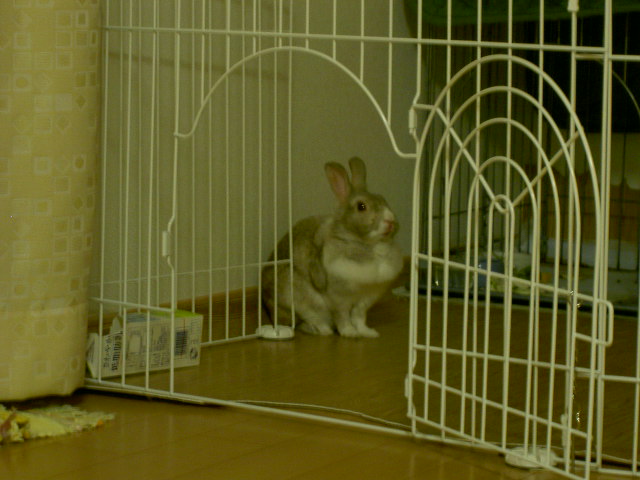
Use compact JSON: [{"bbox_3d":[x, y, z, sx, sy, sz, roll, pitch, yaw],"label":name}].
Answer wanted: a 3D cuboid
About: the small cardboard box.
[{"bbox_3d":[-0.270,0.147,3.049,0.200,0.070,0.069,-5,9,-37],"label":"small cardboard box"}]

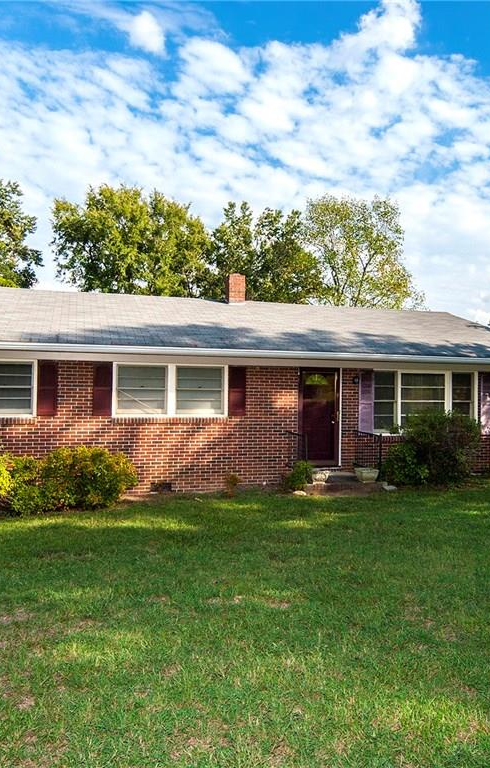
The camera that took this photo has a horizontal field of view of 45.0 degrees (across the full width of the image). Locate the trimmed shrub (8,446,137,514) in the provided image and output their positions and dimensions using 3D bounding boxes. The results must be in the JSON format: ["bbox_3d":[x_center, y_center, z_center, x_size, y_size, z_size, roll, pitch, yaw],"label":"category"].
[{"bbox_3d":[-3.053,1.614,10.350,2.050,1.060,1.400,1,-1,-16],"label":"trimmed shrub"}]

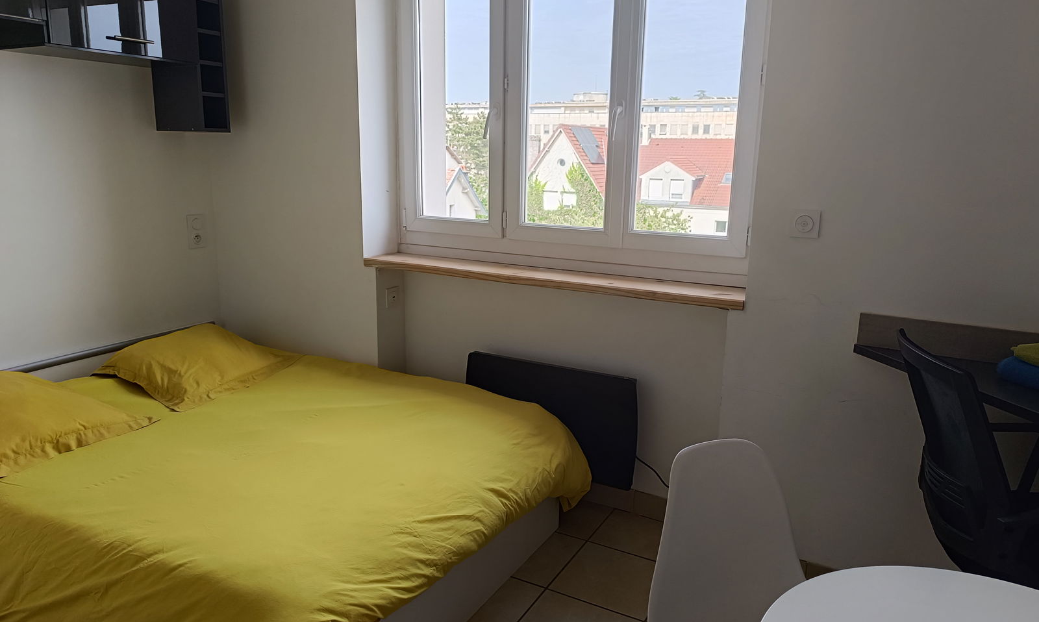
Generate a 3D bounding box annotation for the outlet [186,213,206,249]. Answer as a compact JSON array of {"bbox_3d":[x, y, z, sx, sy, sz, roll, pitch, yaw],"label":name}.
[{"bbox_3d":[-1.474,-0.363,3.300,0.012,0.152,0.083,8,14,28],"label":"outlet"}]

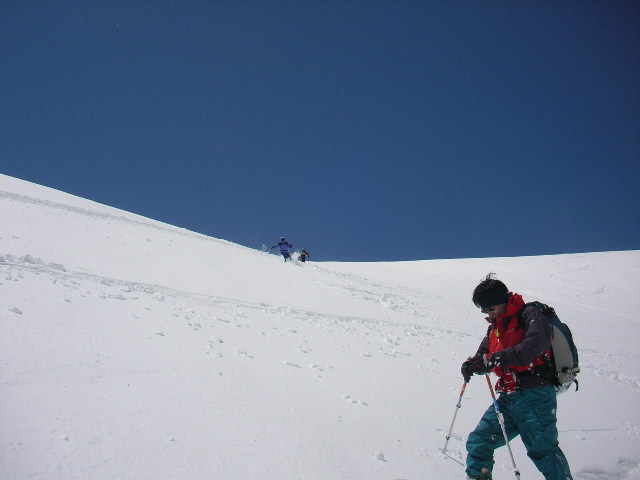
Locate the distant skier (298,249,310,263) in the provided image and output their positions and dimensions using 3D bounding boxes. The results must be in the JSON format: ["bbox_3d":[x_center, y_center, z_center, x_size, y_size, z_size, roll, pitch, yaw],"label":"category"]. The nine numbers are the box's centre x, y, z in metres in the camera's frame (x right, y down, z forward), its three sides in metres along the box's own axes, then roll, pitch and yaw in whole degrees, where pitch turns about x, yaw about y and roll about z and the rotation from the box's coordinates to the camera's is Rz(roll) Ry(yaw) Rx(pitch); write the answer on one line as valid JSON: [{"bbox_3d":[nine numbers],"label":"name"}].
[{"bbox_3d":[-1.359,1.491,60.000,0.950,1.550,0.700,-1,-7,6],"label":"distant skier"}]

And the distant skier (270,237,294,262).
[{"bbox_3d":[-2.110,0.580,38.500,1.250,1.450,0.800,-1,-7,9],"label":"distant skier"}]

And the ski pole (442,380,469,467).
[{"bbox_3d":[0.901,1.157,4.550,0.080,0.080,1.120,1,-47,-1],"label":"ski pole"}]

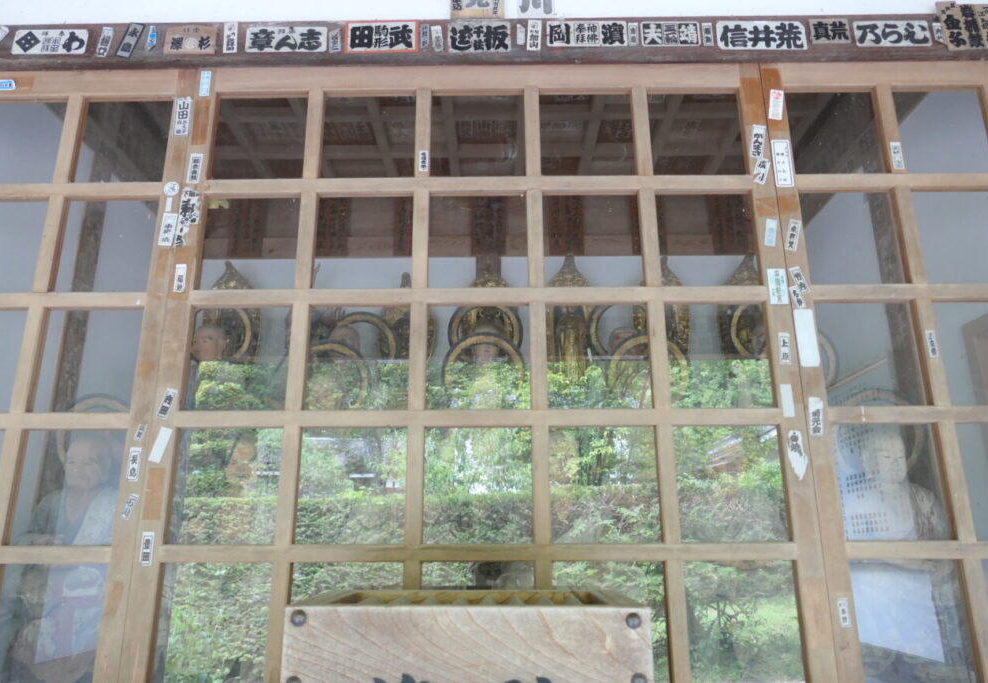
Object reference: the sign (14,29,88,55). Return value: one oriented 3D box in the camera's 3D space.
[{"bbox_3d":[-1.070,-0.722,1.716,0.179,0.069,0.008,0,-16,0],"label":"sign"}]

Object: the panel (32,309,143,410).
[{"bbox_3d":[-0.876,0.043,1.547,0.220,0.233,0.006,0,-16,0],"label":"panel"}]

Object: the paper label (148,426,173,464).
[{"bbox_3d":[-0.854,0.266,1.825,0.029,0.088,0.004,15,-15,5],"label":"paper label"}]

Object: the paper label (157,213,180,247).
[{"bbox_3d":[-0.910,-0.312,1.988,0.039,0.097,0.004,4,-16,2],"label":"paper label"}]

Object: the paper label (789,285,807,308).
[{"bbox_3d":[0.820,-0.120,1.917,0.023,0.061,0.004,-17,-15,-4],"label":"paper label"}]

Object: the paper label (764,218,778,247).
[{"bbox_3d":[0.623,-0.244,1.599,0.024,0.065,0.004,10,-16,3],"label":"paper label"}]

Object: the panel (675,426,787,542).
[{"bbox_3d":[0.498,0.298,1.496,0.220,0.241,0.006,0,-16,0],"label":"panel"}]

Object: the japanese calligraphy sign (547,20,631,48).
[{"bbox_3d":[0.225,-0.739,1.709,0.193,0.070,0.008,0,-16,0],"label":"japanese calligraphy sign"}]

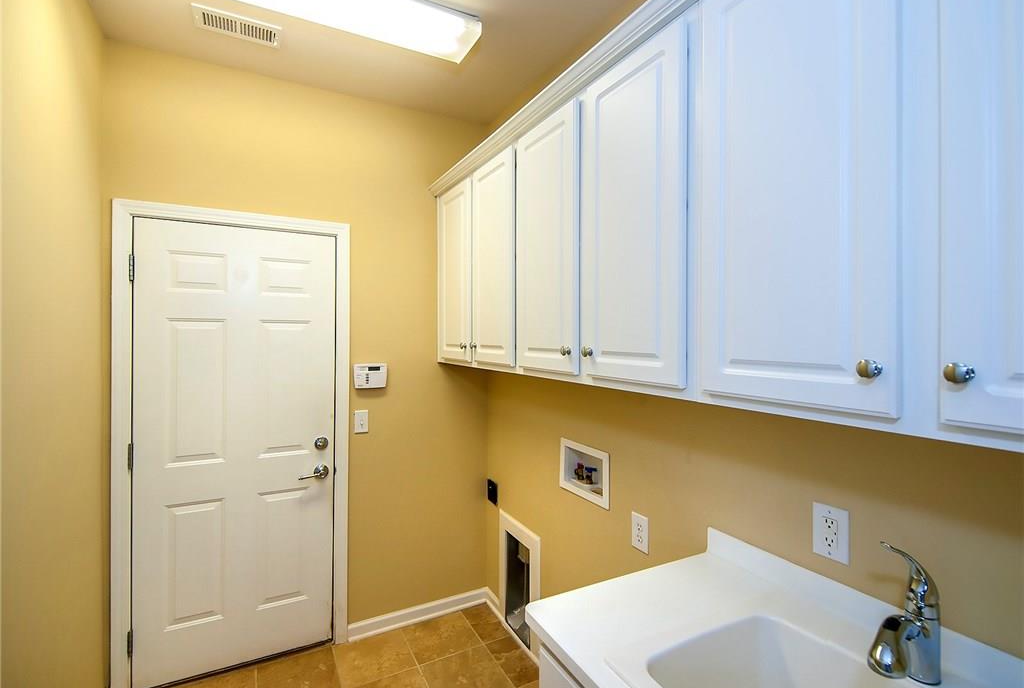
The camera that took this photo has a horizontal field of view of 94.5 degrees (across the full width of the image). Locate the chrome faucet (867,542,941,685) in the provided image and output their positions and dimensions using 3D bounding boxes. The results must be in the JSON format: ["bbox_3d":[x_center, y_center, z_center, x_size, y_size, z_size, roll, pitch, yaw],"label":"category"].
[{"bbox_3d":[0.715,0.486,0.860,0.185,0.275,0.054,0,1,-28],"label":"chrome faucet"}]

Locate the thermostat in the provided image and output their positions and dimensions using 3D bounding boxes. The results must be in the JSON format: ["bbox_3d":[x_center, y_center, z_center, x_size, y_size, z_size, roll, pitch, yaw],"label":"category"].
[{"bbox_3d":[-0.723,0.165,2.432,0.164,0.125,0.030,0,1,-28],"label":"thermostat"}]

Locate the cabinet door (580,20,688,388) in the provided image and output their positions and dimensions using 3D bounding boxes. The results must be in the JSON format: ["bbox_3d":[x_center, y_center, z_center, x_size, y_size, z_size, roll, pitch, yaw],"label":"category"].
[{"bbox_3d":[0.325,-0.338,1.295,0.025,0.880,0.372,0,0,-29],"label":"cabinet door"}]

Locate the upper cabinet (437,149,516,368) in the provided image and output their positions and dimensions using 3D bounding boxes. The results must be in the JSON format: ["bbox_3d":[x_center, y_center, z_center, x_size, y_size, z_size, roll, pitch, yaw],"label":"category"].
[{"bbox_3d":[-0.066,-0.342,2.276,0.325,0.898,0.905,0,1,-28],"label":"upper cabinet"}]

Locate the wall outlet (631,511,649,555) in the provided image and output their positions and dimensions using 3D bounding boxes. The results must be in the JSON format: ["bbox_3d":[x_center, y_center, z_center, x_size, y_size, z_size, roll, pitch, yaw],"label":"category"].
[{"bbox_3d":[0.445,0.660,1.652,0.009,0.122,0.078,0,1,-28],"label":"wall outlet"}]

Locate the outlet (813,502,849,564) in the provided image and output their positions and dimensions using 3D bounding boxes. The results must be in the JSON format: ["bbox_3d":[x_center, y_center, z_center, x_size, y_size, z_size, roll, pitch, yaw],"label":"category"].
[{"bbox_3d":[0.739,0.439,1.099,0.009,0.123,0.078,0,1,-28],"label":"outlet"}]

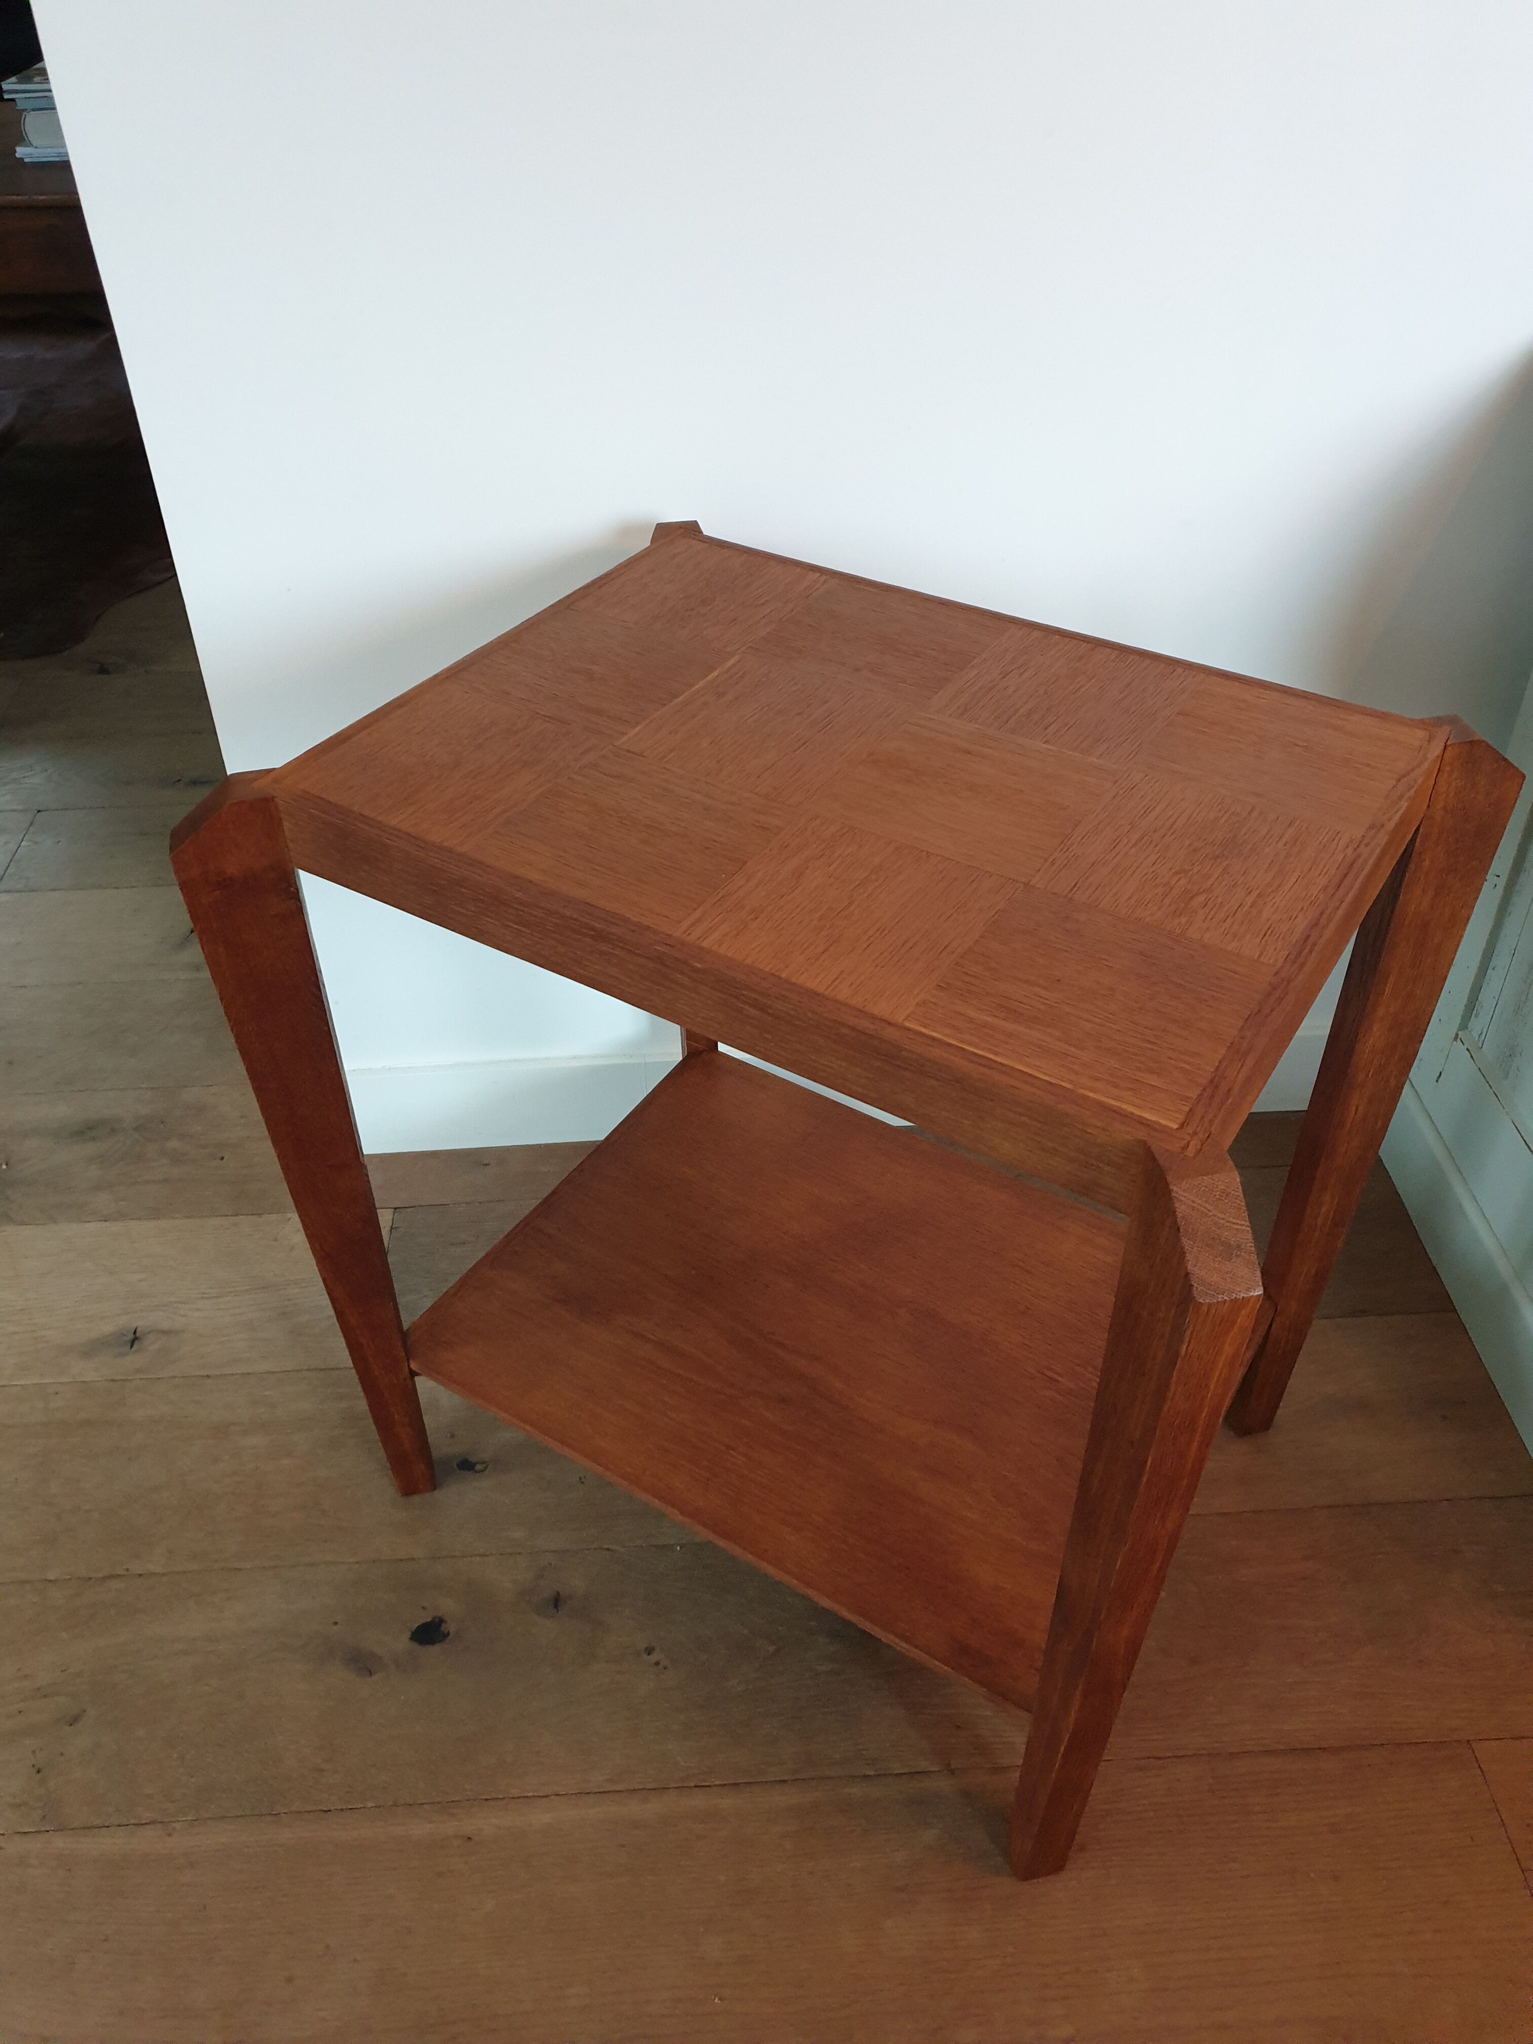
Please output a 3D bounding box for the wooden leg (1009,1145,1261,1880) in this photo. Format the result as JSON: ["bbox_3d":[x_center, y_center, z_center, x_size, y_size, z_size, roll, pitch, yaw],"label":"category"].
[{"bbox_3d":[0.175,0.311,0.798,0.027,0.646,0.062,-7,40,-8],"label":"wooden leg"}]

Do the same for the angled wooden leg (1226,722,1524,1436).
[{"bbox_3d":[0.403,0.081,1.068,0.062,0.646,0.027,-10,41,-10],"label":"angled wooden leg"}]

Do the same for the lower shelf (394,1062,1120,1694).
[{"bbox_3d":[0.059,0.227,1.153,0.539,0.014,0.401,22,45,25],"label":"lower shelf"}]

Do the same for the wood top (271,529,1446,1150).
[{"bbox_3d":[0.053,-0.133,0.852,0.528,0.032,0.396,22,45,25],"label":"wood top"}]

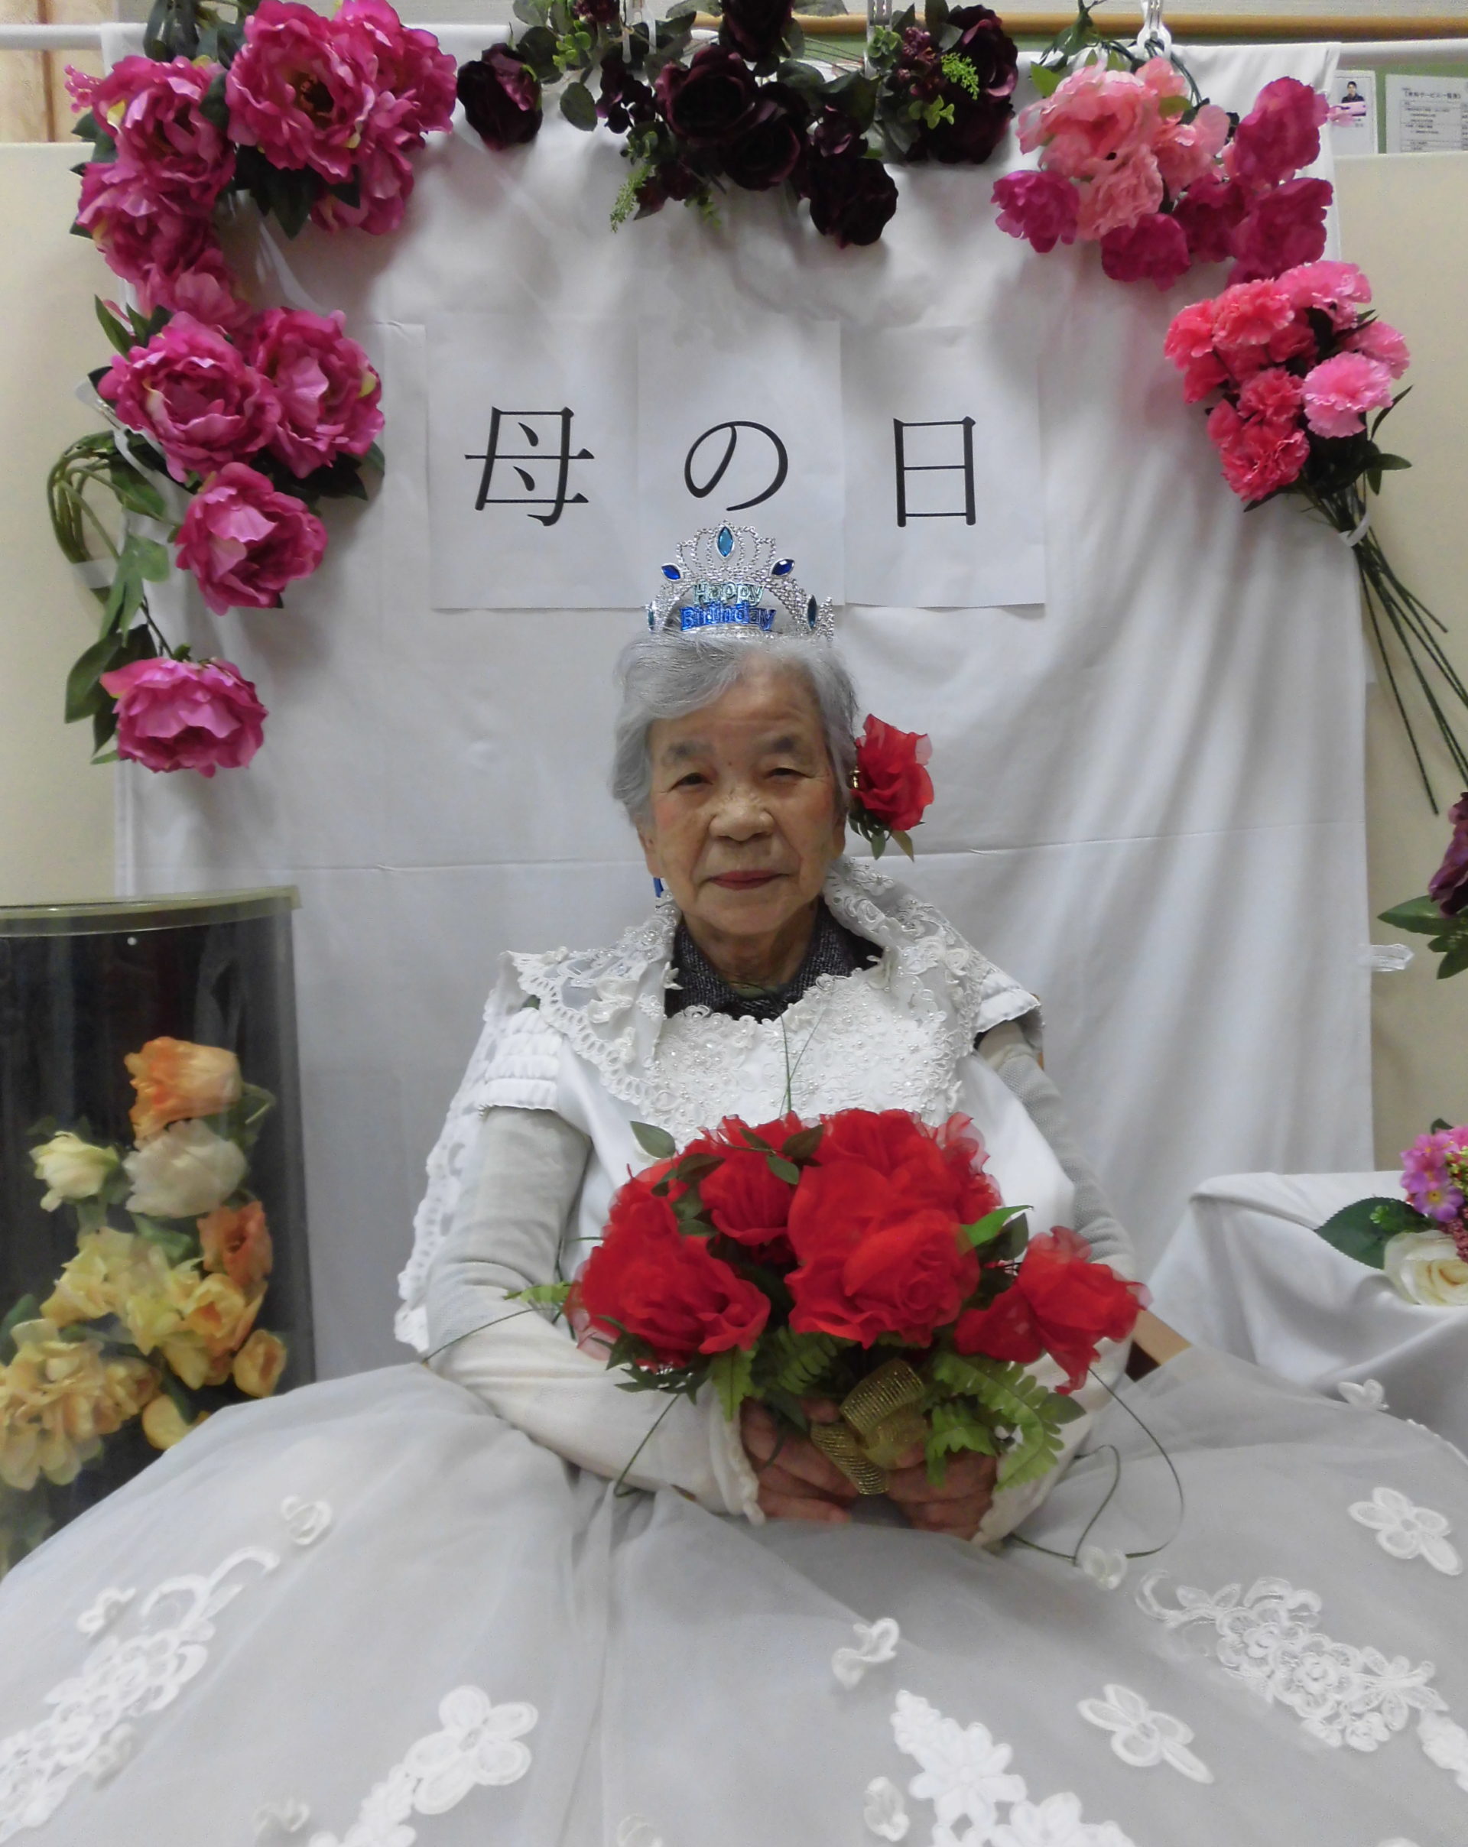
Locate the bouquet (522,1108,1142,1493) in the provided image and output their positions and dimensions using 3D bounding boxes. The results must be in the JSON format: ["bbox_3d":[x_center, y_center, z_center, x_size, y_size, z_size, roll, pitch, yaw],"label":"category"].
[{"bbox_3d":[0.058,0.226,0.810,0.355,0.230,0.220,-1,-1,0],"label":"bouquet"}]

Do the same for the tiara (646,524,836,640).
[{"bbox_3d":[0.005,-0.239,0.950,0.135,0.080,0.075,-1,-1,9],"label":"tiara"}]

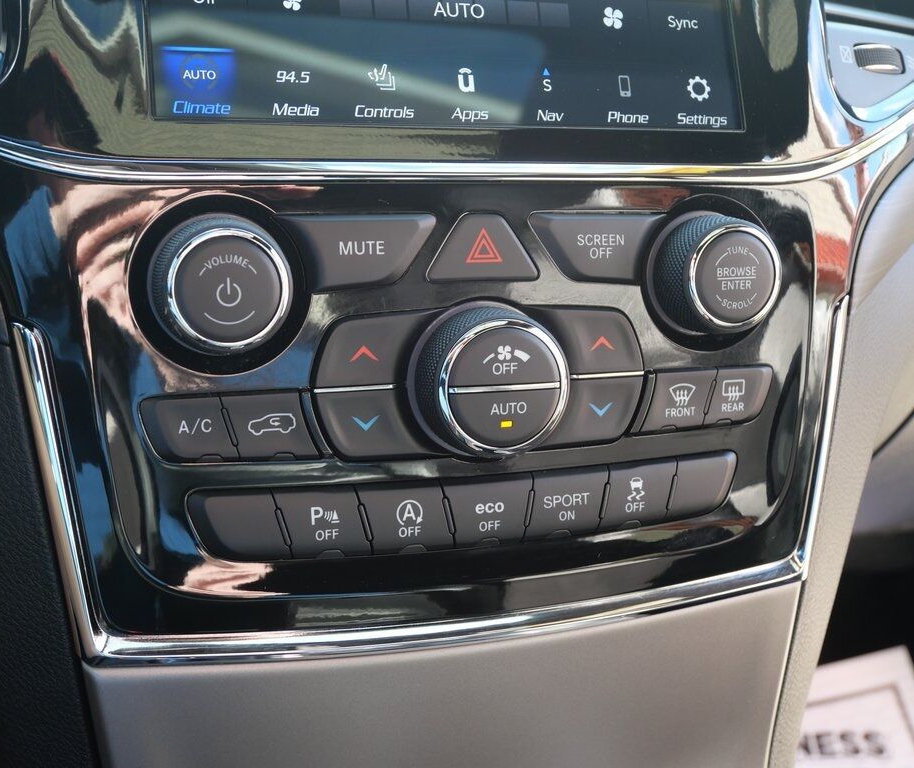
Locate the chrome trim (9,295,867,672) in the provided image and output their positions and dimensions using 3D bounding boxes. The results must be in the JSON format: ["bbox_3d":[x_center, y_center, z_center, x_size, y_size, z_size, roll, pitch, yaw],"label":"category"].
[{"bbox_3d":[0.006,0.024,0.340,0.245,0.096,0.021,-3,8,-19],"label":"chrome trim"}]

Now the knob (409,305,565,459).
[{"bbox_3d":[0.010,0.000,0.327,0.044,0.044,0.019,-3,8,-19],"label":"knob"}]

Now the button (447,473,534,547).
[{"bbox_3d":[0.009,0.036,0.338,0.026,0.020,0.007,-3,5,-19],"label":"button"}]

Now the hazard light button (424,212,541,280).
[{"bbox_3d":[0.007,-0.038,0.329,0.033,0.018,0.007,-3,8,-19],"label":"hazard light button"}]

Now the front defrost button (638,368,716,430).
[{"bbox_3d":[0.067,0.005,0.355,0.026,0.018,0.007,-3,8,-19],"label":"front defrost button"}]

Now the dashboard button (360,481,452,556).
[{"bbox_3d":[-0.014,0.037,0.330,0.028,0.020,0.007,-3,5,-19],"label":"dashboard button"}]

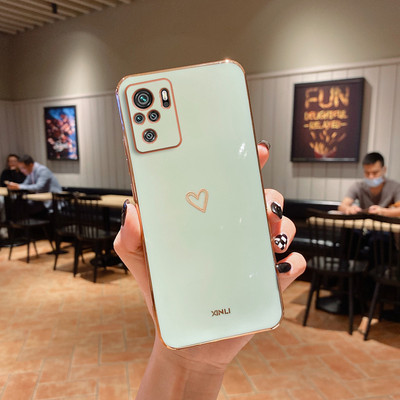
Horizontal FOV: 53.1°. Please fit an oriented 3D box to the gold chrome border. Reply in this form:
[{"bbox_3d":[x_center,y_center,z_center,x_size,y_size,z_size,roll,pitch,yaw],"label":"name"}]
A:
[{"bbox_3d":[0.002,0.004,0.241,0.076,0.163,0.011,-10,3,-3],"label":"gold chrome border"}]

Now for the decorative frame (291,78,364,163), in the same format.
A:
[{"bbox_3d":[1.374,-0.847,4.364,0.730,0.850,0.050,4,8,30],"label":"decorative frame"}]

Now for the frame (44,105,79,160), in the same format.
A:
[{"bbox_3d":[-2.218,-1.066,6.424,0.710,0.840,0.045,4,8,30],"label":"frame"}]

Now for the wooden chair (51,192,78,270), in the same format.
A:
[{"bbox_3d":[-1.392,0.363,4.628,0.450,0.885,0.500,4,8,30],"label":"wooden chair"}]

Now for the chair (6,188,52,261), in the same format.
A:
[{"bbox_3d":[-2.110,0.311,5.054,0.450,0.885,0.500,4,8,30],"label":"chair"}]

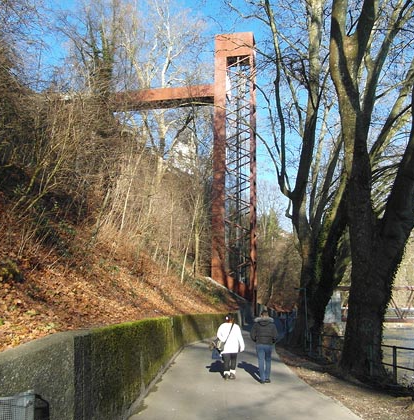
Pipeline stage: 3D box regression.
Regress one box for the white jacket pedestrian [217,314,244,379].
[{"bbox_3d":[0.619,3.483,10.787,0.680,1.586,0.450,0,-13,2],"label":"white jacket pedestrian"}]

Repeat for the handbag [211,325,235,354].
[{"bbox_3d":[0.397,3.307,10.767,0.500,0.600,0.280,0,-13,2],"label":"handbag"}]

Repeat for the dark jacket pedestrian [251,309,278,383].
[{"bbox_3d":[1.400,3.329,10.355,0.620,1.716,0.400,0,-13,2],"label":"dark jacket pedestrian"}]

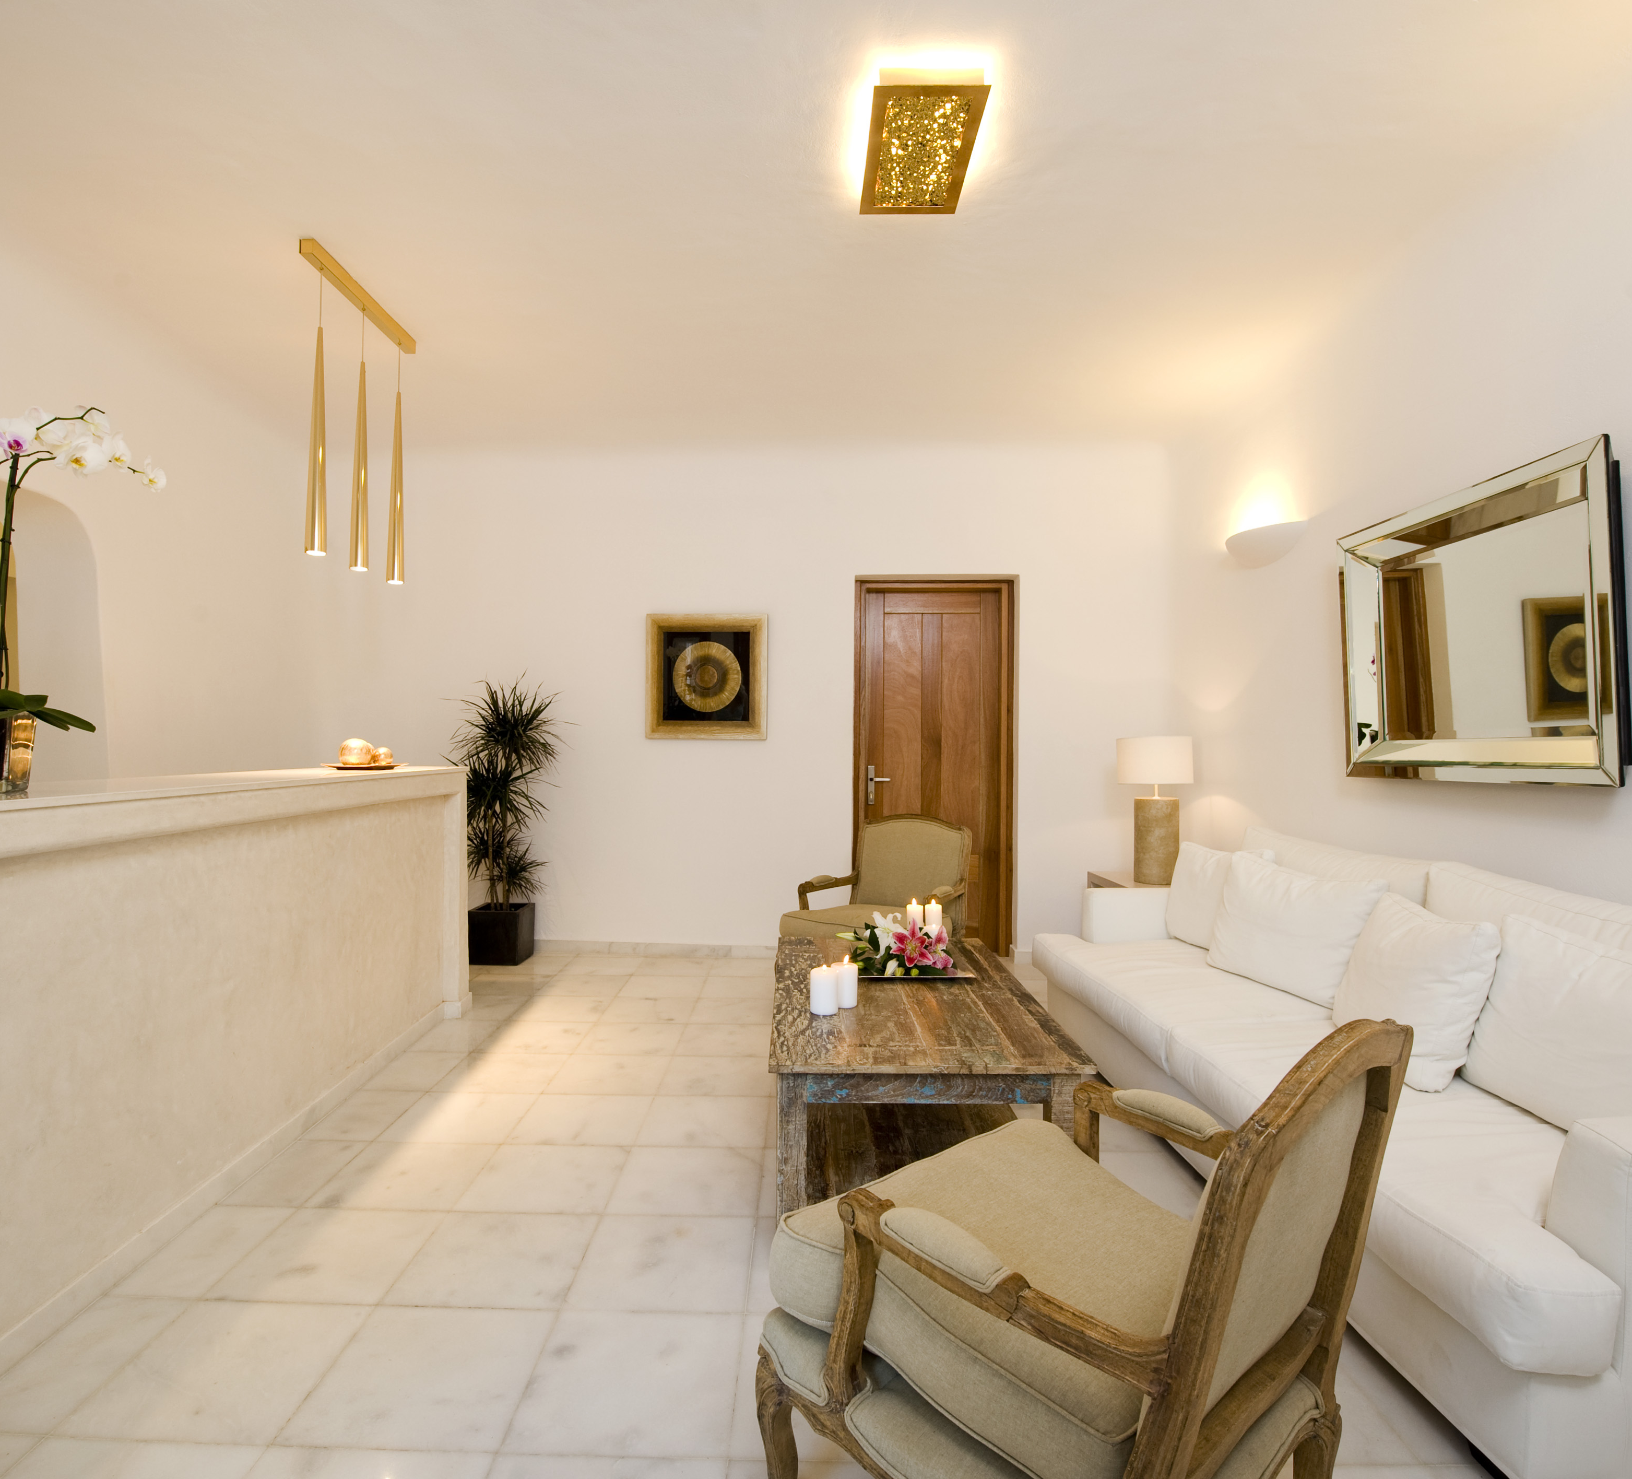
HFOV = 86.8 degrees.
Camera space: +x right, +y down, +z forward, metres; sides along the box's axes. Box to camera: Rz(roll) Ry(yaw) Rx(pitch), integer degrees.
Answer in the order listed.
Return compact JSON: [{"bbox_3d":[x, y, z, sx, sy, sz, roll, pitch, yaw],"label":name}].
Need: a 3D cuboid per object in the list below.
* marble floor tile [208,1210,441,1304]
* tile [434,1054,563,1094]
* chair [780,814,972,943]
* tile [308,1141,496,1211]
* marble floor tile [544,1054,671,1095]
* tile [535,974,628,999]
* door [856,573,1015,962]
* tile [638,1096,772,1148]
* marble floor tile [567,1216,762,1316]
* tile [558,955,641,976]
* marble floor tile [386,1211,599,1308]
[{"bbox_3d":[-1.157,1.242,2.078,0.400,0.015,0.385,1,0,0],"label":"marble floor tile"},{"bbox_3d":[-1.136,1.216,3.139,0.393,0.015,0.369,1,0,0],"label":"tile"},{"bbox_3d":[0.289,0.784,3.741,0.640,0.910,0.730,1,0,30],"label":"chair"},{"bbox_3d":[-1.171,1.253,2.471,0.400,0.020,0.390,1,0,0],"label":"tile"},{"bbox_3d":[-0.743,1.225,3.140,0.393,0.015,0.369,1,0,0],"label":"marble floor tile"},{"bbox_3d":[-1.158,1.245,4.334,0.400,0.015,0.385,1,0,0],"label":"tile"},{"bbox_3d":[0.672,0.162,5.022,0.920,2.170,0.090,1,0,0],"label":"door"},{"bbox_3d":[-0.350,1.234,2.772,0.393,0.015,0.369,1,0,0],"label":"tile"},{"bbox_3d":[-0.348,1.234,2.035,0.393,0.015,0.369,1,0,0],"label":"marble floor tile"},{"bbox_3d":[-1.174,1.267,4.812,0.400,0.020,0.400,1,0,0],"label":"tile"},{"bbox_3d":[-0.763,1.257,2.086,0.400,0.020,0.390,1,0,0],"label":"marble floor tile"}]

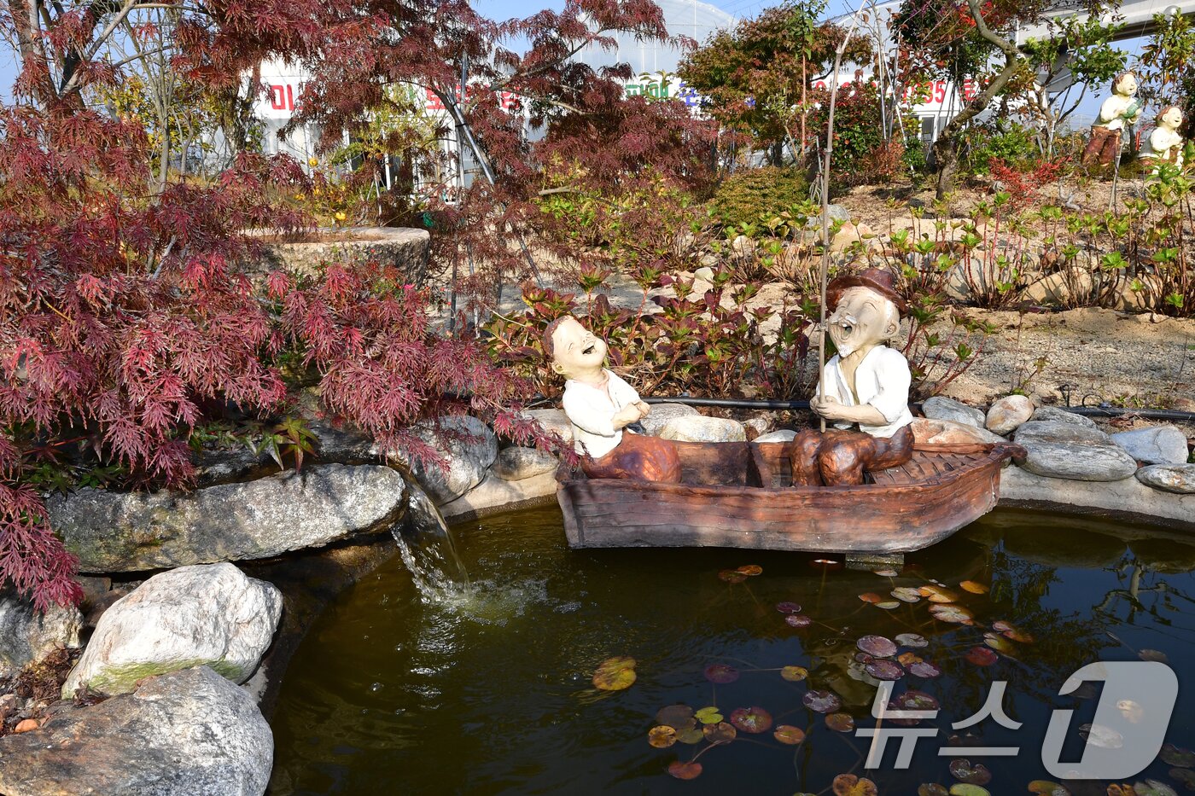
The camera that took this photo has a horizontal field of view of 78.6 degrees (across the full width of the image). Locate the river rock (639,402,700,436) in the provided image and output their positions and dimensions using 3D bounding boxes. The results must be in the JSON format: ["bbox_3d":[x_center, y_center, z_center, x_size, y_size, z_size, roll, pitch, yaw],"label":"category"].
[{"bbox_3d":[0.302,0.115,3.450,0.368,0.161,0.253,-1,14,0],"label":"river rock"}]

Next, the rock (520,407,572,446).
[{"bbox_3d":[-0.215,0.152,3.393,0.310,0.161,0.253,-1,14,0],"label":"rock"}]

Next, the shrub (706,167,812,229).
[{"bbox_3d":[1.623,-2.005,7.360,0.978,0.655,0.920,-1,14,0],"label":"shrub"}]

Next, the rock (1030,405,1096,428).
[{"bbox_3d":[2.180,0.110,3.427,0.322,0.127,0.218,3,15,17],"label":"rock"}]

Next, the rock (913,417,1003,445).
[{"bbox_3d":[1.586,0.174,3.243,0.437,0.172,0.287,2,14,12],"label":"rock"}]

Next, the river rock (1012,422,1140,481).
[{"bbox_3d":[2.053,0.226,3.151,0.494,0.172,0.334,3,15,17],"label":"river rock"}]

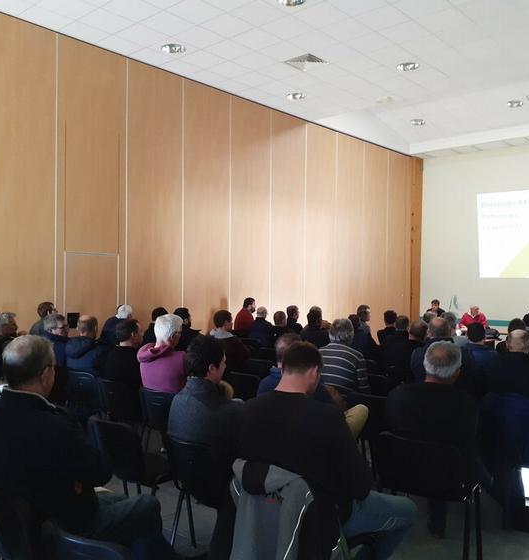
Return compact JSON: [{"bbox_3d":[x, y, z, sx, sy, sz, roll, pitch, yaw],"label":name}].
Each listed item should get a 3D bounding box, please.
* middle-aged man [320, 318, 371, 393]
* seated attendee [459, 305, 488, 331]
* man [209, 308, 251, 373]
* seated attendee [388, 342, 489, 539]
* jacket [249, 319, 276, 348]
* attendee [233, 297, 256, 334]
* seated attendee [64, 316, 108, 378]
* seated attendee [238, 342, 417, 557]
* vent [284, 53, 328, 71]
[{"bbox_3d":[0.710,0.956,4.656,0.550,1.306,0.820,0,0,36],"label":"middle-aged man"},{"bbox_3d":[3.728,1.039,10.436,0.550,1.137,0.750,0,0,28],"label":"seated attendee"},{"bbox_3d":[-0.298,0.999,6.783,0.780,1.290,0.520,1,-1,-43],"label":"man"},{"bbox_3d":[1.090,0.973,3.244,0.550,1.320,0.780,0,-1,42],"label":"seated attendee"},{"bbox_3d":[-0.078,0.855,8.176,0.520,0.640,0.400,0,-1,42],"label":"jacket"},{"bbox_3d":[-0.176,0.937,9.495,0.800,1.299,0.520,0,0,-38],"label":"attendee"},{"bbox_3d":[-1.500,0.983,5.538,0.550,1.280,0.780,0,-1,42],"label":"seated attendee"},{"bbox_3d":[0.282,0.957,2.841,0.800,1.330,0.580,1,-1,-45],"label":"seated attendee"},{"bbox_3d":[0.689,-3.621,9.662,0.580,0.060,0.580,0,-1,42],"label":"vent"}]

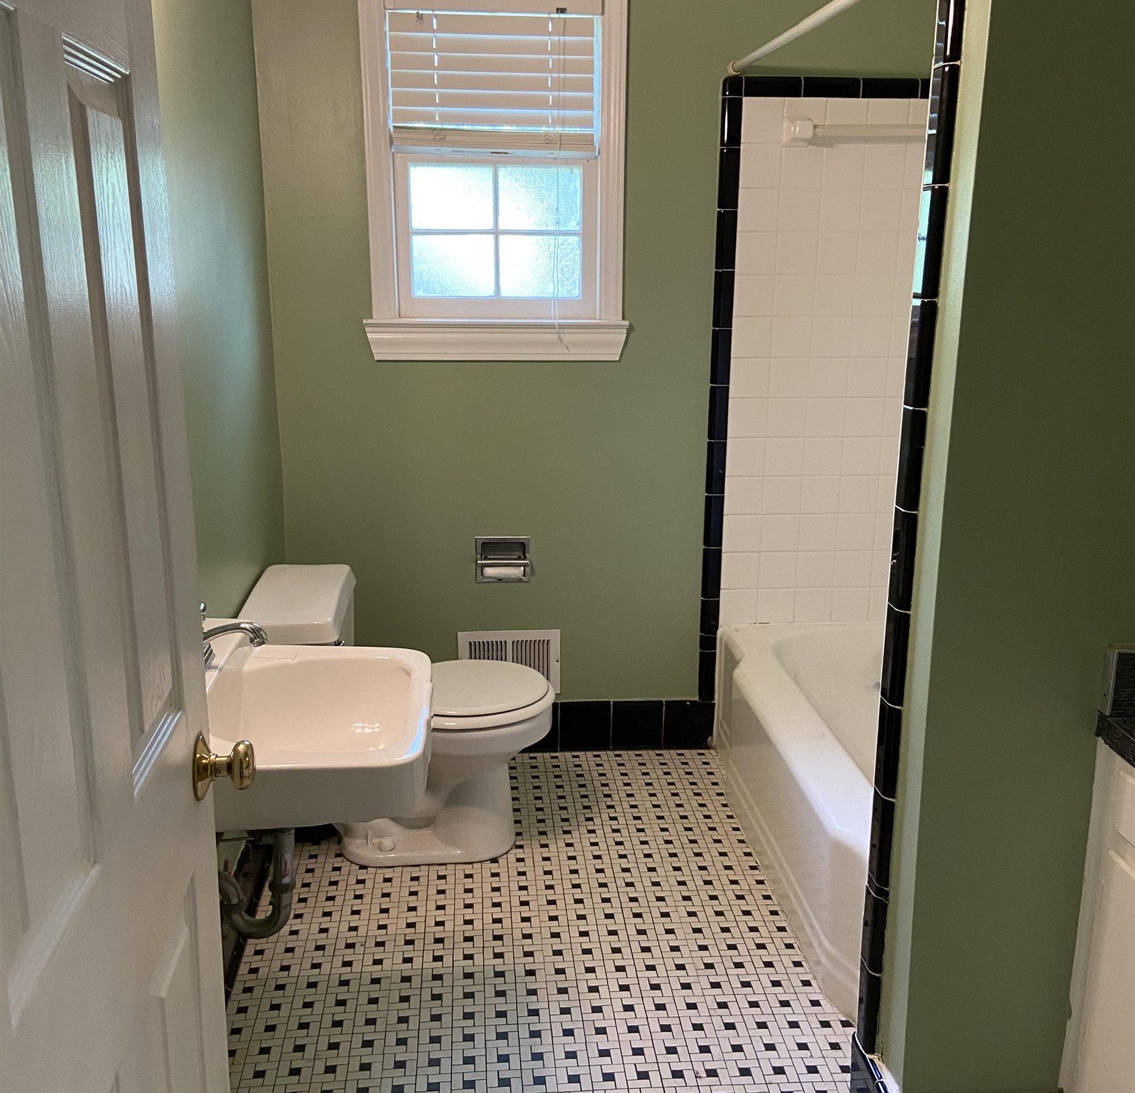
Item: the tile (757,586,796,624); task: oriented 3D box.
[{"bbox_3d":[0.601,0.170,3.274,0.108,0.101,0.010,-1,15,-4],"label":"tile"}]

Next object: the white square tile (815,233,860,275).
[{"bbox_3d":[0.719,-0.780,3.030,0.108,0.108,0.010,-1,15,-4],"label":"white square tile"}]

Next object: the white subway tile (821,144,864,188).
[{"bbox_3d":[0.714,-0.981,2.942,0.107,0.107,0.009,-1,15,-5],"label":"white subway tile"}]

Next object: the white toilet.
[{"bbox_3d":[-0.381,0.419,2.756,0.708,0.670,0.460,0,15,-4],"label":"white toilet"}]

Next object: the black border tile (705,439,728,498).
[{"bbox_3d":[0.411,-0.217,3.141,0.052,0.152,0.015,-1,15,-5],"label":"black border tile"}]

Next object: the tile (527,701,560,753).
[{"bbox_3d":[-0.102,0.529,3.363,0.153,0.154,0.011,-1,15,-5],"label":"tile"}]

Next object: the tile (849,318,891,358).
[{"bbox_3d":[0.818,-0.564,3.066,0.107,0.107,0.009,-1,15,-5],"label":"tile"}]

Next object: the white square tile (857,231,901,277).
[{"bbox_3d":[0.828,-0.781,3.038,0.108,0.108,0.010,-1,15,-4],"label":"white square tile"}]

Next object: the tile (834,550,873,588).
[{"bbox_3d":[0.818,0.065,3.264,0.108,0.108,0.010,0,15,-4],"label":"tile"}]

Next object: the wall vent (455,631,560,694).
[{"bbox_3d":[-0.167,0.341,3.298,0.297,0.196,0.014,-1,15,-5],"label":"wall vent"}]

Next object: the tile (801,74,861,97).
[{"bbox_3d":[0.676,-1.171,2.911,0.152,0.051,0.015,-1,15,-5],"label":"tile"}]

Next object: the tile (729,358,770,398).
[{"bbox_3d":[0.497,-0.463,3.110,0.108,0.108,0.009,-1,15,-4],"label":"tile"}]

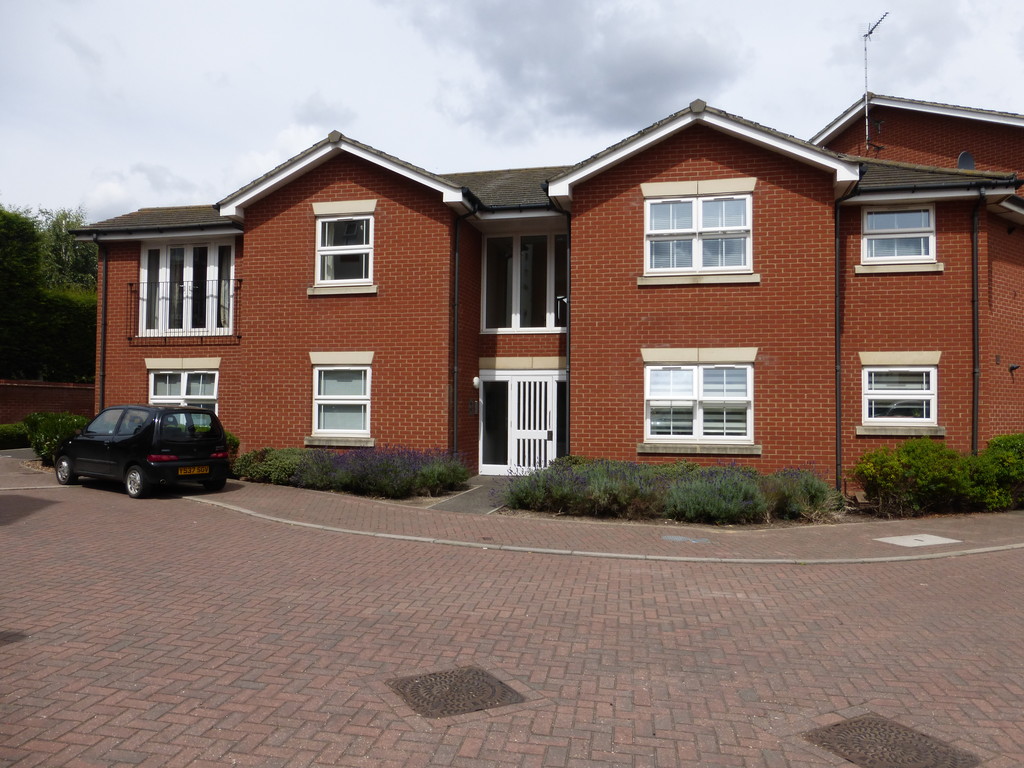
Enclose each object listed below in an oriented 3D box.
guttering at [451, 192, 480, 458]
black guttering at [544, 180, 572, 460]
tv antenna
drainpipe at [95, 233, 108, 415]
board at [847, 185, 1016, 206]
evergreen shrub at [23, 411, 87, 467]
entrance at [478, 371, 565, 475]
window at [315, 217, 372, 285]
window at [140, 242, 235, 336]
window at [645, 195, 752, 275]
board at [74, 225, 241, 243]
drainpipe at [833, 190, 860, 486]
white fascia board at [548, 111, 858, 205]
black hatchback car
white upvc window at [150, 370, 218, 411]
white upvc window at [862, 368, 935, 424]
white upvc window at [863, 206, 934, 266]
[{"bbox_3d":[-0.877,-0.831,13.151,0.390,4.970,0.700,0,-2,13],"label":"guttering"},{"bbox_3d":[0.787,-0.852,12.599,0.420,5.000,0.550,0,-2,13],"label":"black guttering"},{"bbox_3d":[9.331,-7.725,18.806,0.420,3.225,1.200,1,-2,-3],"label":"tv antenna"},{"bbox_3d":[-8.848,-0.730,15.879,0.120,4.970,0.400,0,-2,13],"label":"drainpipe"},{"bbox_3d":[6.894,-3.169,12.288,2.610,0.205,0.080,0,-2,13],"label":"board"},{"bbox_3d":[-10.303,1.238,16.800,1.450,1.280,1.350,0,-2,13],"label":"evergreen shrub"},{"bbox_3d":[0.294,0.779,14.741,2.000,2.105,0.100,0,-2,13],"label":"entrance"},{"bbox_3d":[-3.099,-2.461,13.672,1.145,1.271,0.100,0,-2,13],"label":"window"},{"bbox_3d":[-6.950,-2.046,15.860,2.291,2.070,0.100,0,-2,13],"label":"window"},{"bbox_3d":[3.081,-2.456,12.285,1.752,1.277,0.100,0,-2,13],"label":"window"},{"bbox_3d":[-7.324,-3.204,15.607,4.385,0.230,0.080,0,-2,13],"label":"board"},{"bbox_3d":[5.333,-0.777,11.809,0.340,4.974,0.090,0,-2,13],"label":"drainpipe"},{"bbox_3d":[3.023,-3.779,12.073,4.862,1.260,0.200,0,-2,13],"label":"white fascia board"},{"bbox_3d":[-6.390,1.066,12.627,3.330,1.430,1.510,1,-1,34],"label":"black hatchback car"},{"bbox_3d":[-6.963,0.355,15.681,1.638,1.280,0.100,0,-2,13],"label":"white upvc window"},{"bbox_3d":[6.651,0.210,12.695,1.168,1.011,0.100,0,-2,13],"label":"white upvc window"},{"bbox_3d":[6.684,-2.574,12.790,1.169,1.019,0.100,0,-2,13],"label":"white upvc window"}]

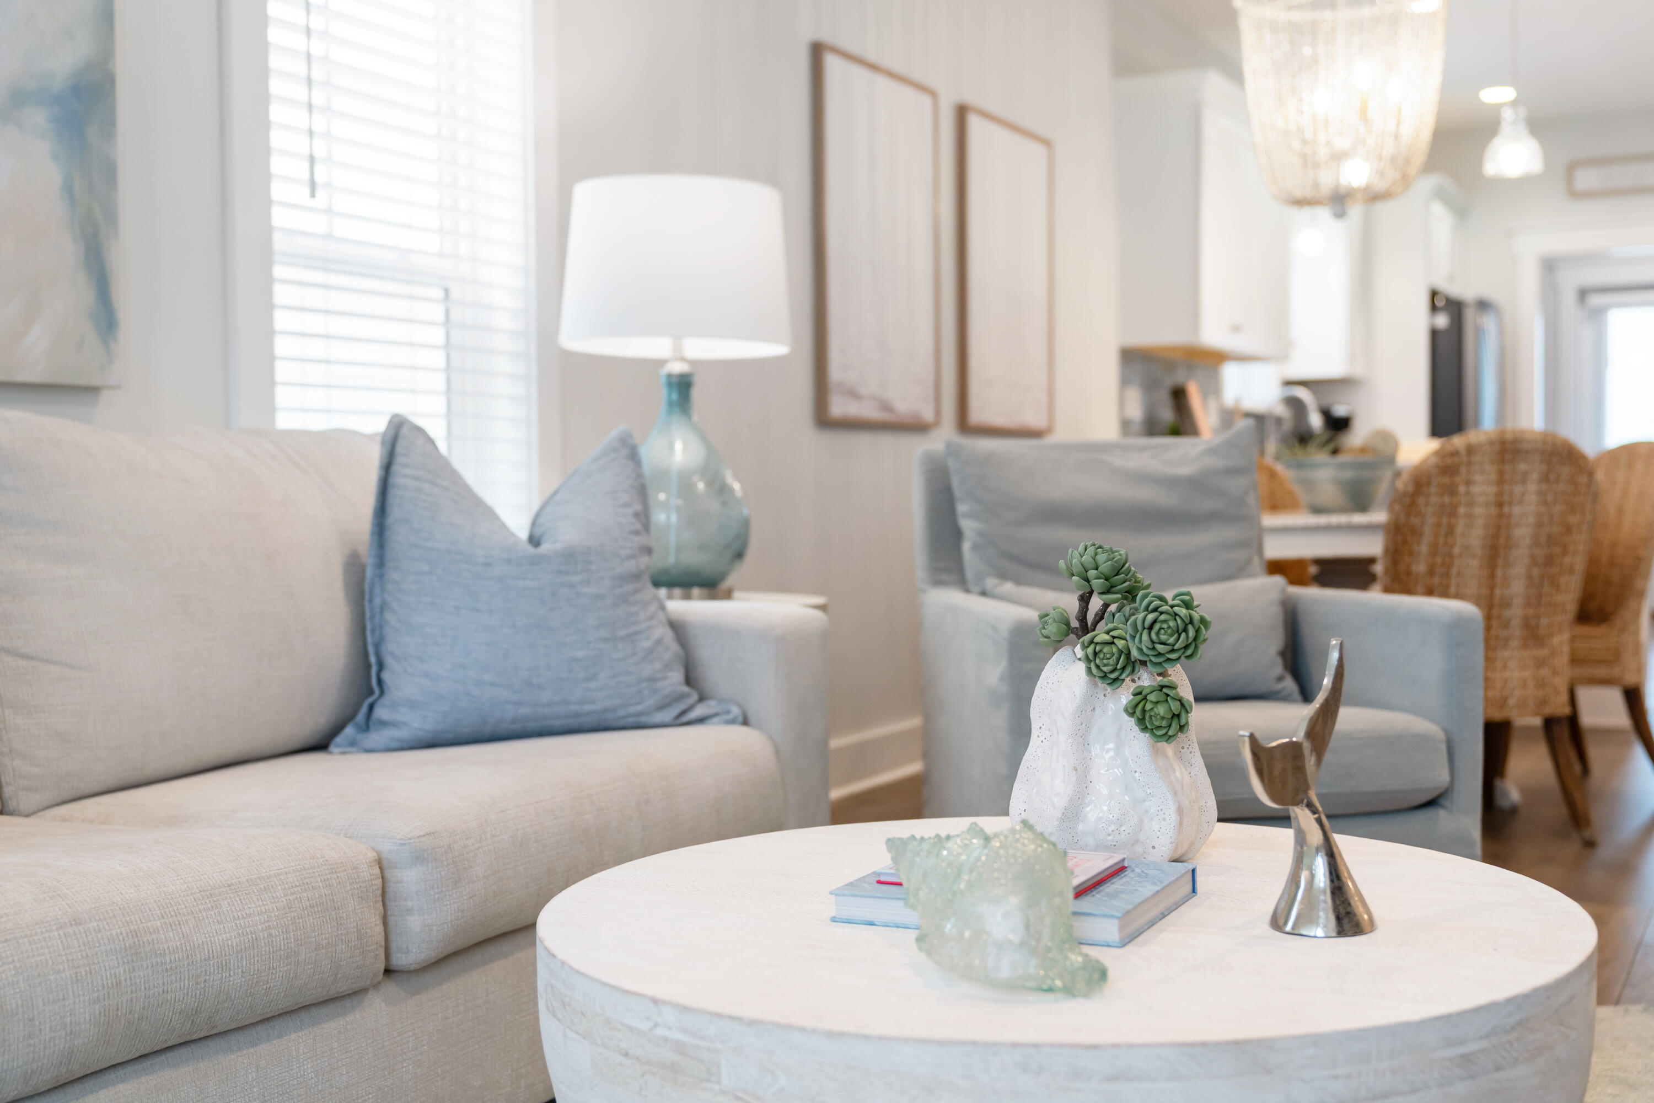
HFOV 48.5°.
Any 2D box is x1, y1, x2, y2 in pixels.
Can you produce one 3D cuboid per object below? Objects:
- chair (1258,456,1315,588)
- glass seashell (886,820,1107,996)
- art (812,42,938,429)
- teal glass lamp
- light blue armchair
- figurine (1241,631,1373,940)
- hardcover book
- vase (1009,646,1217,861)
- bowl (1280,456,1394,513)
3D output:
[{"bbox_3d":[1.339,0.157,5.719,0.510,0.970,0.580,-1,2,-10],"label":"chair"},{"bbox_3d":[0.149,0.310,1.655,0.208,0.130,0.140,1,2,30],"label":"glass seashell"},{"bbox_3d":[0.152,-0.849,5.206,0.033,1.012,0.741,1,2,28],"label":"art"},{"bbox_3d":[-0.296,-0.300,3.570,0.445,0.797,0.445,0,2,0],"label":"teal glass lamp"},{"bbox_3d":[0.669,0.252,3.604,0.845,0.950,0.870,-1,2,-8],"label":"light blue armchair"},{"bbox_3d":[0.467,0.228,1.776,0.150,0.276,0.105,-2,3,-38],"label":"figurine"},{"bbox_3d":[0.197,0.350,1.880,0.302,0.030,0.252,1,2,25],"label":"hardcover book"},{"bbox_3d":[0.337,0.235,2.170,0.243,0.236,0.225,0,2,0],"label":"vase"},{"bbox_3d":[1.470,-0.184,5.300,0.340,0.160,0.340,0,2,0],"label":"bowl"}]

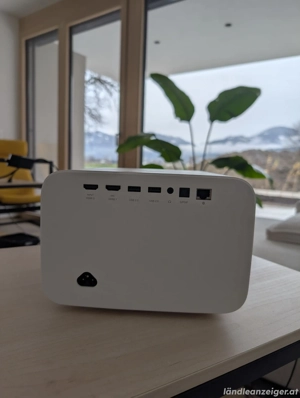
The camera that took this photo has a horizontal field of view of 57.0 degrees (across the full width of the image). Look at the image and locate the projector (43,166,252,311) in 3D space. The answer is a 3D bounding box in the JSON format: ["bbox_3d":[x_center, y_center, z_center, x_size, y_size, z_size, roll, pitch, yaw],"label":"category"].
[{"bbox_3d":[-0.001,0.035,0.392,0.221,0.150,0.210,2,8,1],"label":"projector"}]

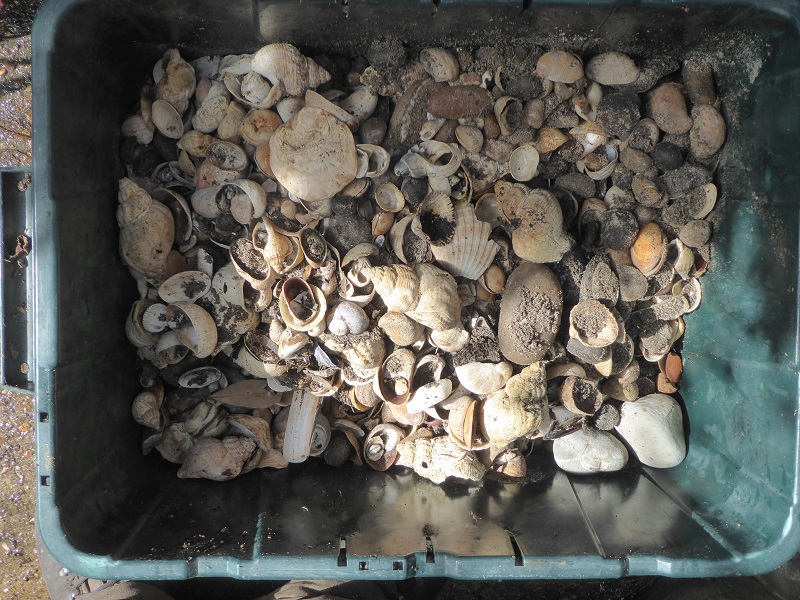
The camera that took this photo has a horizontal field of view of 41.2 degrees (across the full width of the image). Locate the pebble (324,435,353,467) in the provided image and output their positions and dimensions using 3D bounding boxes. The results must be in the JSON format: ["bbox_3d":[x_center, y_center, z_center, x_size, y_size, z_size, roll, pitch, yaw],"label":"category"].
[{"bbox_3d":[-0.057,0.138,0.972,0.026,0.021,0.030,15,92,-2],"label":"pebble"}]

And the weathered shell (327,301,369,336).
[{"bbox_3d":[-0.042,0.016,0.850,0.033,0.024,0.028,14,94,-3],"label":"weathered shell"}]

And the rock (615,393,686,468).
[{"bbox_3d":[0.216,0.109,0.895,0.053,0.036,0.069,-37,95,2],"label":"rock"}]

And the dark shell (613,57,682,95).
[{"bbox_3d":[0.202,-0.183,0.868,0.056,0.021,0.022,-24,97,0],"label":"dark shell"}]

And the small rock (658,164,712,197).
[{"bbox_3d":[0.235,-0.099,0.876,0.045,0.019,0.023,-18,97,-1],"label":"small rock"}]

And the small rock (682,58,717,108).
[{"bbox_3d":[0.271,-0.197,0.962,0.027,0.025,0.050,-8,93,-1],"label":"small rock"}]

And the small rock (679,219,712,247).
[{"bbox_3d":[0.244,-0.056,0.875,0.026,0.019,0.021,15,94,-3],"label":"small rock"}]

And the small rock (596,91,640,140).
[{"bbox_3d":[0.179,-0.151,0.872,0.036,0.029,0.039,4,95,-2],"label":"small rock"}]

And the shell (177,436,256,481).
[{"bbox_3d":[-0.166,0.144,0.960,0.076,0.037,0.038,-23,93,0],"label":"shell"}]

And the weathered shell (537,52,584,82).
[{"bbox_3d":[0.131,-0.190,0.865,0.039,0.021,0.025,8,95,-2],"label":"weathered shell"}]

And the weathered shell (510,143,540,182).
[{"bbox_3d":[0.112,-0.124,0.957,0.027,0.012,0.035,18,92,-2],"label":"weathered shell"}]

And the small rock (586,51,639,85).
[{"bbox_3d":[0.173,-0.189,0.865,0.043,0.022,0.026,3,95,-2],"label":"small rock"}]

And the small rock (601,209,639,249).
[{"bbox_3d":[0.180,-0.057,0.874,0.033,0.022,0.031,20,95,-4],"label":"small rock"}]

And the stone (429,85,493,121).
[{"bbox_3d":[0.048,-0.161,0.862,0.054,0.025,0.027,3,96,-3],"label":"stone"}]

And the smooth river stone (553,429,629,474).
[{"bbox_3d":[0.163,0.129,0.909,0.065,0.039,0.040,5,96,-3],"label":"smooth river stone"}]

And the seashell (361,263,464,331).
[{"bbox_3d":[0.011,-0.002,0.930,0.091,0.050,0.052,33,92,-3],"label":"seashell"}]

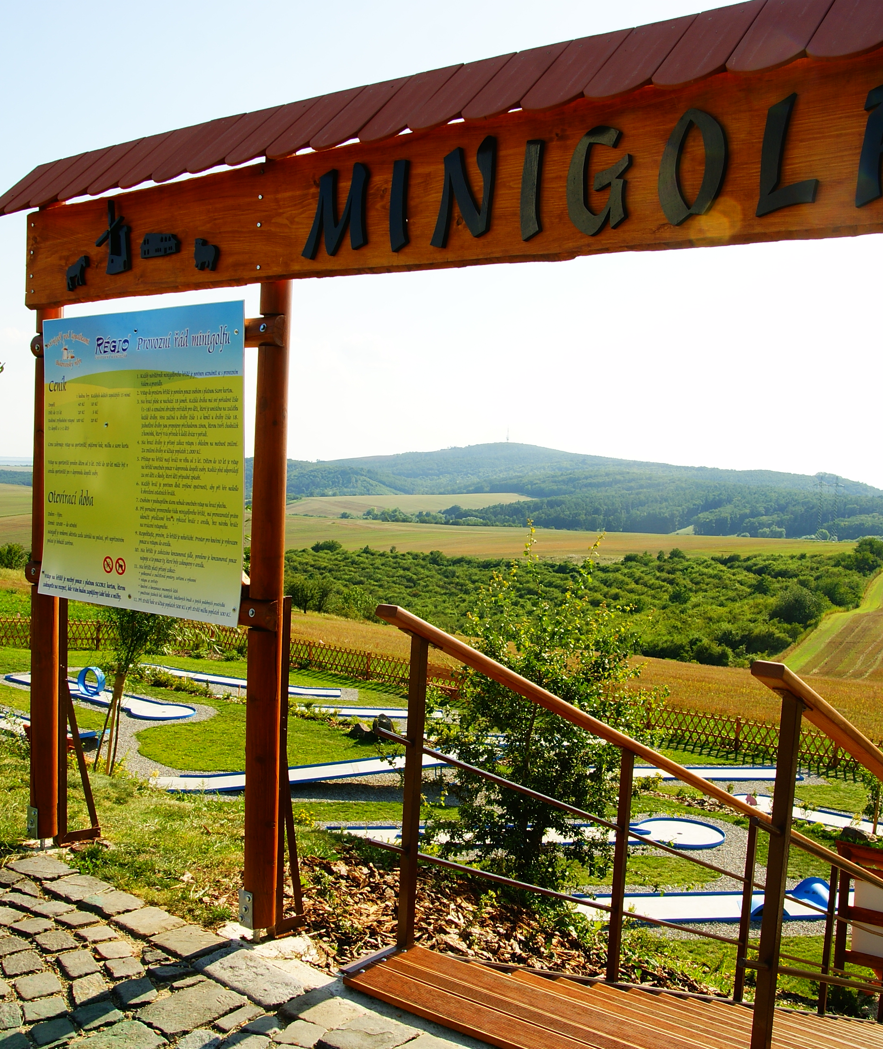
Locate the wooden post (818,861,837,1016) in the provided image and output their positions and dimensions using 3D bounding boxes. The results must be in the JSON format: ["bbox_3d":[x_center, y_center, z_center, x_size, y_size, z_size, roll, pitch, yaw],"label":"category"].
[{"bbox_3d":[2.543,2.740,7.207,0.043,1.029,0.043,4,3,36],"label":"wooden post"}]

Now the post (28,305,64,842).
[{"bbox_3d":[-1.559,0.119,4.319,0.105,2.311,0.105,4,3,36],"label":"post"}]

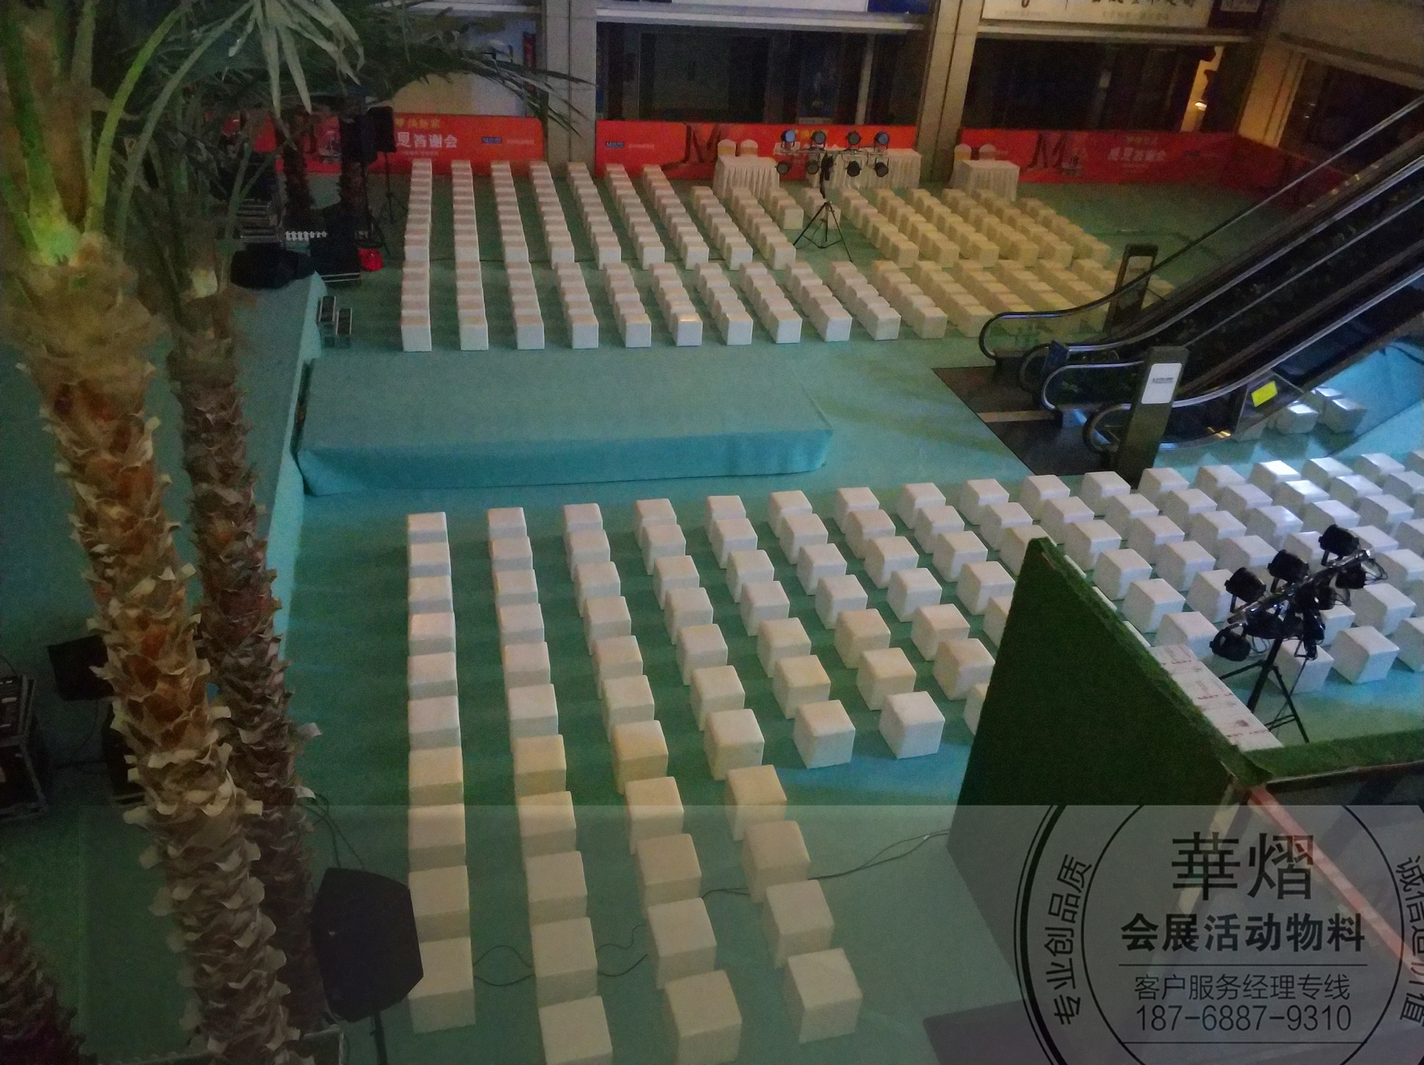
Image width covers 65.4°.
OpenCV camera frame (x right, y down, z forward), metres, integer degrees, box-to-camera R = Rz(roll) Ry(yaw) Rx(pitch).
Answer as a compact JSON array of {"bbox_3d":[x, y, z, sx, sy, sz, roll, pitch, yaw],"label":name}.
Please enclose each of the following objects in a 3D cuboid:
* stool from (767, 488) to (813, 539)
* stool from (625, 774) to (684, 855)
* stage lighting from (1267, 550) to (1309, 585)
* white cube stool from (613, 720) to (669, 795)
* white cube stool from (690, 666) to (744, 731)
[{"bbox_3d":[0.931,-0.213,13.225,0.400,0.400,0.400,-5,33,-15],"label":"stool"},{"bbox_3d":[-0.472,2.265,8.892,0.400,0.390,0.401,-4,33,-13],"label":"stool"},{"bbox_3d":[4.813,0.293,9.276,0.240,0.235,0.230,-16,38,-30],"label":"stage lighting"},{"bbox_3d":[-0.619,1.940,9.588,0.400,0.400,0.400,-4,34,-14],"label":"white cube stool"},{"bbox_3d":[0.049,1.535,10.312,0.400,0.395,0.400,-5,33,-15],"label":"white cube stool"}]

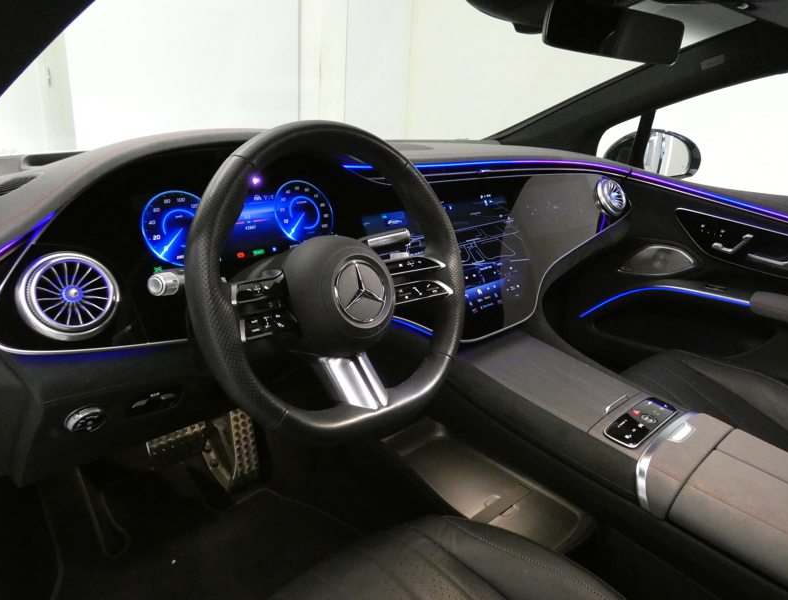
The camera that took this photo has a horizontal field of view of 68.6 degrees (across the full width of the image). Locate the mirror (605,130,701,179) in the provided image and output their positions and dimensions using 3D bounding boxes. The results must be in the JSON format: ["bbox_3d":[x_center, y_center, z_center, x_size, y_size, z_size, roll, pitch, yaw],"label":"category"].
[{"bbox_3d":[0.727,-0.421,1.661,0.235,0.155,0.130,-6,18,-25],"label":"mirror"}]

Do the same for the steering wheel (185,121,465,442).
[{"bbox_3d":[-0.060,-0.021,0.665,0.372,0.362,0.090,-12,1,-42],"label":"steering wheel"}]

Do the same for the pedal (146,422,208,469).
[{"bbox_3d":[-0.392,0.264,1.057,0.111,0.058,0.030,-13,-4,-41],"label":"pedal"}]

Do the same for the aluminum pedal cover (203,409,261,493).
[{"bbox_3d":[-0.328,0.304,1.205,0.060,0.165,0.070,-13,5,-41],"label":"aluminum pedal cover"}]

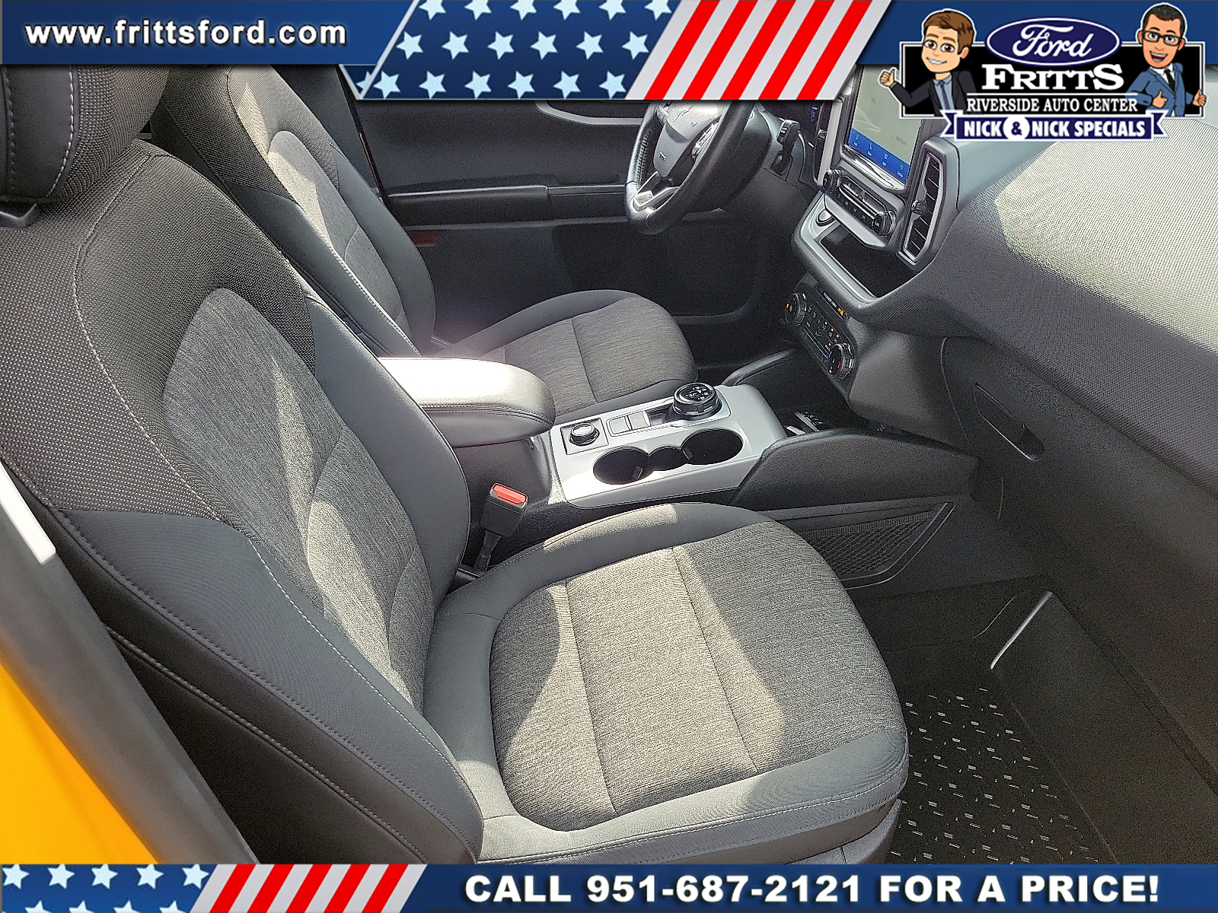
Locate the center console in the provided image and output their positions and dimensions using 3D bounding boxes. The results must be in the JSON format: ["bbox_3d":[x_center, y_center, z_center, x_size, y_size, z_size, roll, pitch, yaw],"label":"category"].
[{"bbox_3d":[0.084,-0.024,1.244,0.320,0.100,0.220,-10,33,-6],"label":"center console"}]

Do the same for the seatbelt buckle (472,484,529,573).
[{"bbox_3d":[-0.135,0.089,1.087,0.047,0.135,0.030,21,27,-1],"label":"seatbelt buckle"}]

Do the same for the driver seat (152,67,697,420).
[{"bbox_3d":[-0.262,-0.321,1.407,0.820,0.950,0.520,-5,32,-9],"label":"driver seat"}]

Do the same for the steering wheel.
[{"bbox_3d":[0.144,-0.515,1.379,0.100,0.375,0.375,18,26,-22],"label":"steering wheel"}]

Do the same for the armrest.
[{"bbox_3d":[-0.222,-0.072,1.147,0.300,0.072,0.180,-5,33,-9],"label":"armrest"}]

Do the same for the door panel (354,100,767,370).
[{"bbox_3d":[-0.057,-0.486,1.768,0.870,0.610,0.130,-5,33,-9],"label":"door panel"}]

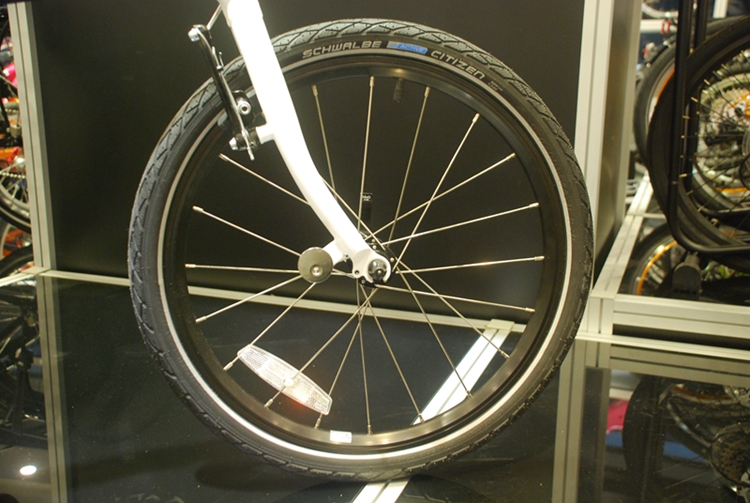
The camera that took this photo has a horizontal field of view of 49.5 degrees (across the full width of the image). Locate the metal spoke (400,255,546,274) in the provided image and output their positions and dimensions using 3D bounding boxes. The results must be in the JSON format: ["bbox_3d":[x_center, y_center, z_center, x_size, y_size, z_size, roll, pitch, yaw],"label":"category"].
[{"bbox_3d":[0.093,0.016,0.895,0.187,0.004,0.004,-5,10,0],"label":"metal spoke"}]

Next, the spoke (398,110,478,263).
[{"bbox_3d":[0.064,-0.061,0.849,0.004,0.191,0.004,29,-4,-12],"label":"spoke"}]

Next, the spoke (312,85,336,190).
[{"bbox_3d":[-0.044,-0.083,0.858,0.004,0.184,0.004,-14,19,-6],"label":"spoke"}]

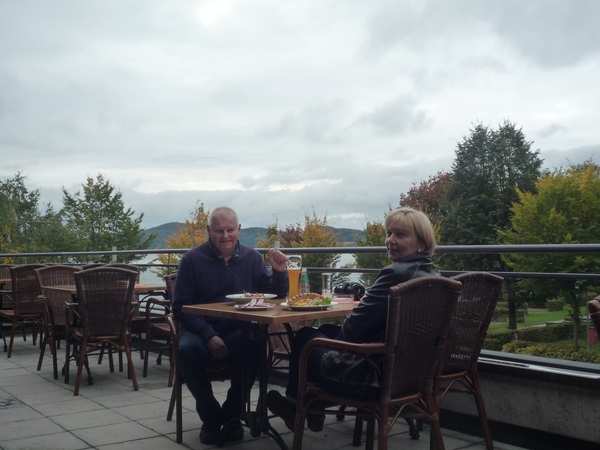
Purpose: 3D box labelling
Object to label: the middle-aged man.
[{"bbox_3d":[-0.397,0.516,4.137,0.660,1.290,0.700,-1,-2,-13],"label":"middle-aged man"}]

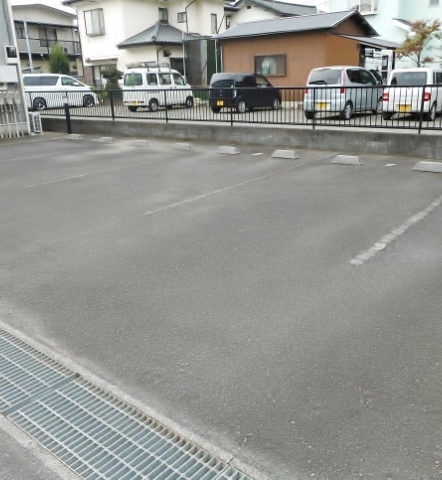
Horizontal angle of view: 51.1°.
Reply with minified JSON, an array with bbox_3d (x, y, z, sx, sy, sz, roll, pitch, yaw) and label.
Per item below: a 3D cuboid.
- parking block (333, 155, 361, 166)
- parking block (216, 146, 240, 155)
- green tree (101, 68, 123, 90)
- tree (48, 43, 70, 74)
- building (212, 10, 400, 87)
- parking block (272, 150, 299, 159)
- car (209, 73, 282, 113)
[{"bbox_3d":[2.123,-1.316,7.616,0.500,0.120,0.160,13,24,37],"label":"parking block"},{"bbox_3d":[0.202,-1.764,9.086,0.500,0.120,0.160,13,24,37],"label":"parking block"},{"bbox_3d":[-6.632,-9.479,28.440,1.350,2.240,1.280,13,24,37],"label":"green tree"},{"bbox_3d":[-10.698,-11.054,30.814,1.450,3.900,1.380,13,24,37],"label":"tree"},{"bbox_3d":[4.377,-8.932,23.260,7.700,4.150,5.300,13,24,37],"label":"building"},{"bbox_3d":[1.194,-1.533,8.327,0.500,0.120,0.160,13,24,37],"label":"parking block"},{"bbox_3d":[1.150,-6.390,19.982,1.480,1.580,3.400,13,24,37],"label":"car"}]

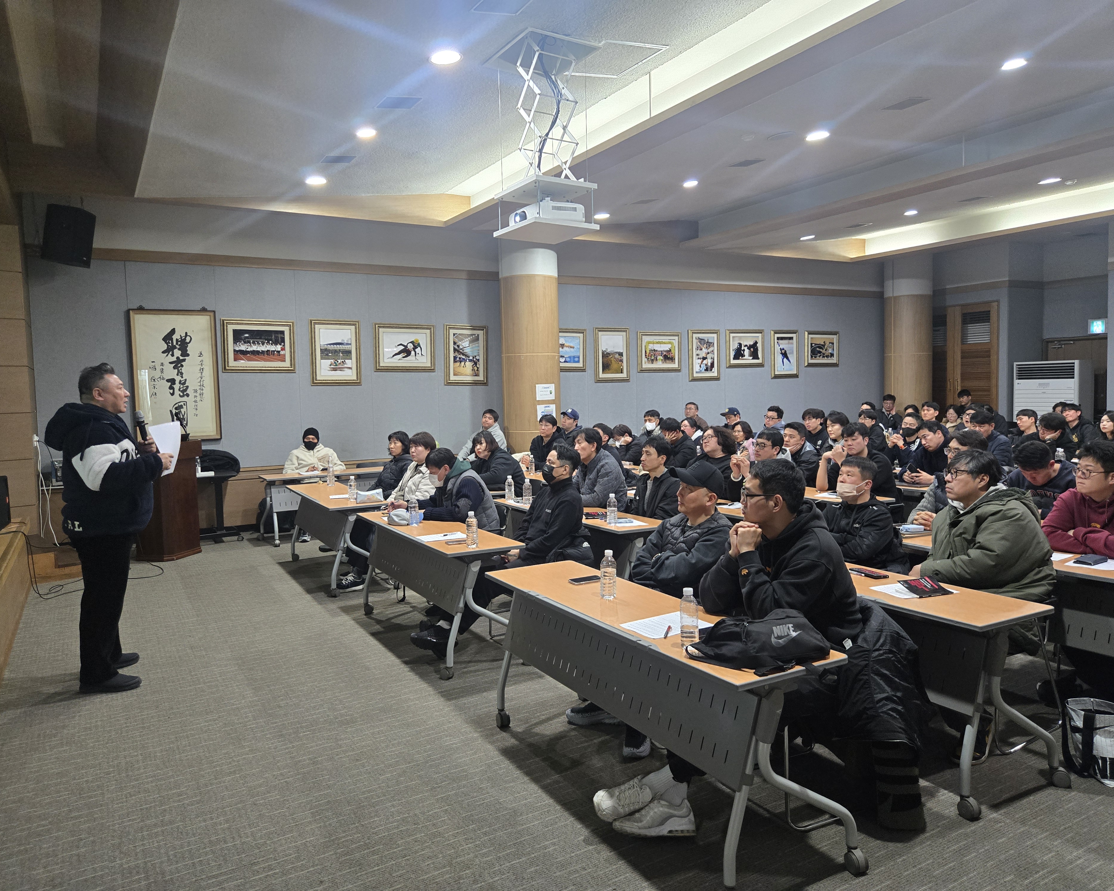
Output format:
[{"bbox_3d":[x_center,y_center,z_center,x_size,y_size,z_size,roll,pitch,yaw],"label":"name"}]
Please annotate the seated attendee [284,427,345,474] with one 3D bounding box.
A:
[{"bbox_3d":[-2.793,0.414,9.222,0.640,1.270,0.800,-4,4,-28],"label":"seated attendee"}]

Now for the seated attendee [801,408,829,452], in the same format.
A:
[{"bbox_3d":[2.852,0.250,9.060,0.800,1.330,0.500,-4,5,-36],"label":"seated attendee"}]

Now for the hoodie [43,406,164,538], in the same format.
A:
[{"bbox_3d":[-2.544,0.128,4.471,0.560,0.730,0.600,-3,4,-25],"label":"hoodie"}]

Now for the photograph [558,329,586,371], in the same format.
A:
[{"bbox_3d":[0.061,-1.369,11.386,0.815,0.615,0.045,-4,5,-29],"label":"photograph"}]

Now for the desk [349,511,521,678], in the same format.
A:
[{"bbox_3d":[-0.829,0.907,5.255,0.510,0.730,1.770,-4,5,-29],"label":"desk"}]

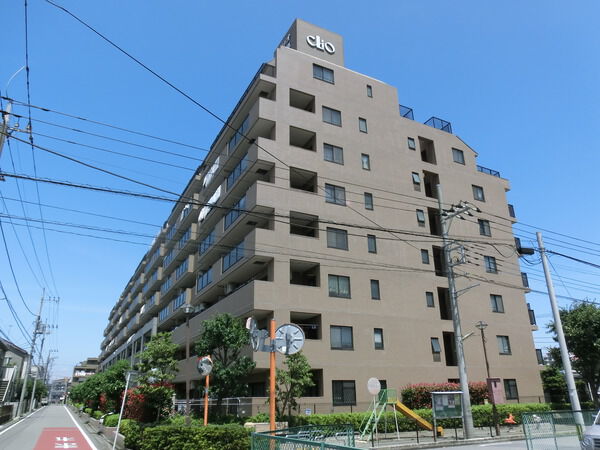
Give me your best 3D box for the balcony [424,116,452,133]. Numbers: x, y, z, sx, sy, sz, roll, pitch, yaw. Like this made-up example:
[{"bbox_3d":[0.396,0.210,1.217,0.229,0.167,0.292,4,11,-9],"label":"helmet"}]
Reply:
[{"bbox_3d":[10.860,-7.624,34.715,1.740,1.040,1.650,10,-24,-25],"label":"balcony"}]

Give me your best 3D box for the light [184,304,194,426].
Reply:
[{"bbox_3d":[-4.850,6.159,18.888,0.480,5.360,0.480,10,-24,-25],"label":"light"}]

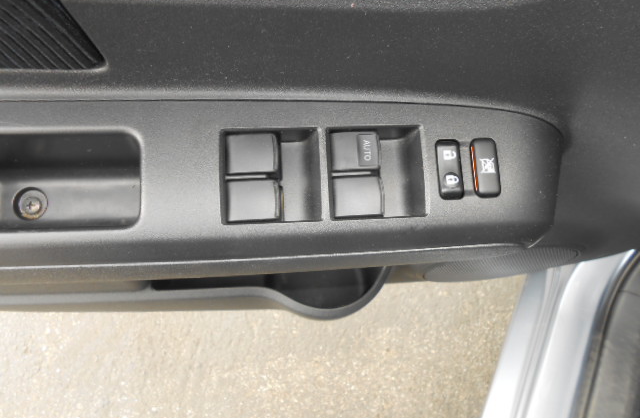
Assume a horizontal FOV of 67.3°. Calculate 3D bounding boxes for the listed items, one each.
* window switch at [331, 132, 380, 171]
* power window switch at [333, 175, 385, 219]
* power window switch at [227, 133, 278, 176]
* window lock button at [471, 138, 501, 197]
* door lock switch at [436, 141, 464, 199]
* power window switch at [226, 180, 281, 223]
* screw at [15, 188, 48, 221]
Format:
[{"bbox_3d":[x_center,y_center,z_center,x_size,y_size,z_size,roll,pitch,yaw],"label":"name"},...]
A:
[{"bbox_3d":[0.019,-0.031,0.258,0.025,0.010,0.019,-2,83,-6],"label":"window switch"},{"bbox_3d":[0.021,-0.006,0.256,0.025,0.010,0.020,-2,83,-6],"label":"power window switch"},{"bbox_3d":[-0.035,-0.029,0.253,0.026,0.010,0.019,-2,83,-6],"label":"power window switch"},{"bbox_3d":[0.089,-0.022,0.259,0.013,0.008,0.031,-2,83,-6],"label":"window lock button"},{"bbox_3d":[0.070,-0.021,0.257,0.013,0.008,0.031,-2,83,-6],"label":"door lock switch"},{"bbox_3d":[-0.034,-0.004,0.251,0.026,0.010,0.020,-2,83,-6],"label":"power window switch"},{"bbox_3d":[-0.177,-0.003,0.295,0.017,0.006,0.017,-2,83,-6],"label":"screw"}]

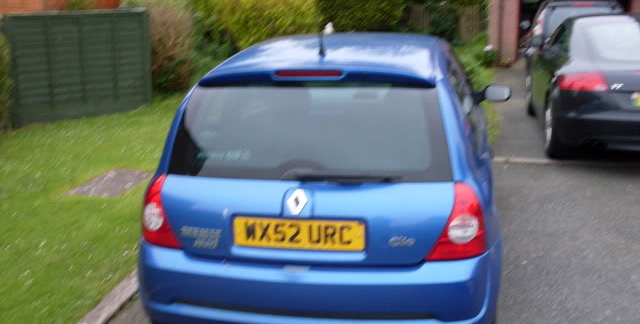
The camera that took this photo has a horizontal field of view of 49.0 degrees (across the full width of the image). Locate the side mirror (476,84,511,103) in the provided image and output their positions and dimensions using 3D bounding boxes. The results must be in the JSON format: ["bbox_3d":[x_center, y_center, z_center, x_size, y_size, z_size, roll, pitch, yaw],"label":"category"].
[{"bbox_3d":[1.103,-0.433,4.486,0.210,0.120,0.120,1,15,9],"label":"side mirror"}]

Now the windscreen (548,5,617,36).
[{"bbox_3d":[4.296,-2.267,11.500,1.200,0.520,0.120,3,-11,13],"label":"windscreen"}]

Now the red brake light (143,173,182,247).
[{"bbox_3d":[-0.672,0.205,2.945,0.250,0.300,0.200,2,15,11],"label":"red brake light"}]

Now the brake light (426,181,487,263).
[{"bbox_3d":[0.543,0.235,2.755,0.250,0.300,0.200,1,15,7],"label":"brake light"}]

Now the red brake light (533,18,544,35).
[{"bbox_3d":[3.545,-2.182,11.400,0.180,0.320,0.200,3,14,13],"label":"red brake light"}]

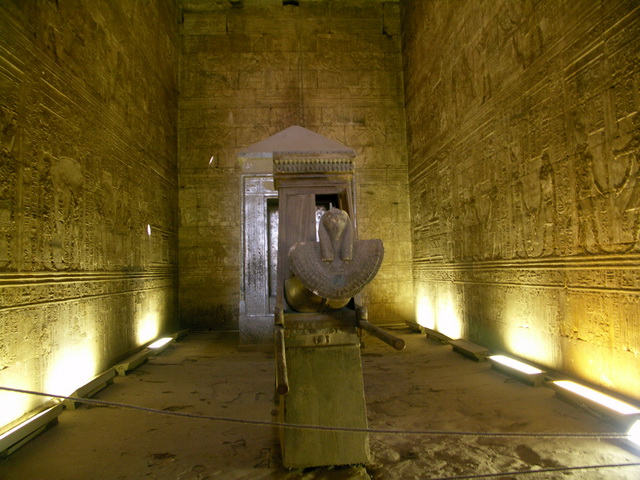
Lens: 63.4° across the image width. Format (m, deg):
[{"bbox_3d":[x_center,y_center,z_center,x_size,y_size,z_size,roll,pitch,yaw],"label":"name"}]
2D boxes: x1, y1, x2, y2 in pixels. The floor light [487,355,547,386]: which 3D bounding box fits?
[{"bbox_3d":[2.492,1.663,6.617,0.240,0.158,1.244,-1,-3,-5],"label":"floor light"}]

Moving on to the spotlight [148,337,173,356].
[{"bbox_3d":[-2.931,1.976,9.536,0.235,0.158,1.265,-1,-3,-5],"label":"spotlight"}]

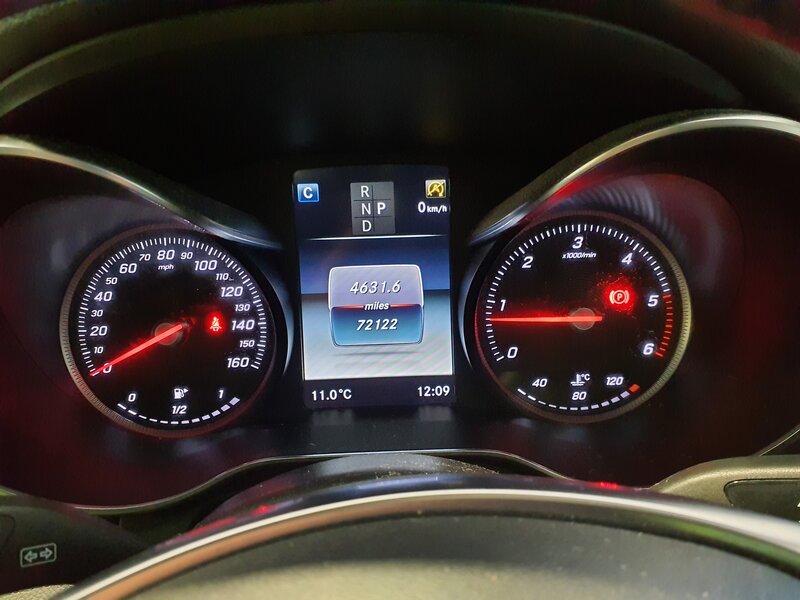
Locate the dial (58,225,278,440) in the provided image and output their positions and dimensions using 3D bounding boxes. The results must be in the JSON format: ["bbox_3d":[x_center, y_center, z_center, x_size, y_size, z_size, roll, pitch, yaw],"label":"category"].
[{"bbox_3d":[-0.114,0.016,0.307,0.104,0.104,0.018,-2,6,0],"label":"dial"}]

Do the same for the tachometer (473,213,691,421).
[{"bbox_3d":[0.090,0.008,0.308,0.104,0.104,0.018,-2,6,0],"label":"tachometer"}]

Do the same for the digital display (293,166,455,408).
[{"bbox_3d":[-0.013,-0.006,0.311,0.077,0.119,0.010,-2,6,0],"label":"digital display"}]

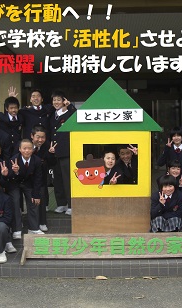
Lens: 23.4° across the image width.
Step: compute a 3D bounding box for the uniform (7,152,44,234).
[{"bbox_3d":[-0.816,0.491,5.380,0.460,1.050,0.420,-1,2,-9],"label":"uniform"}]

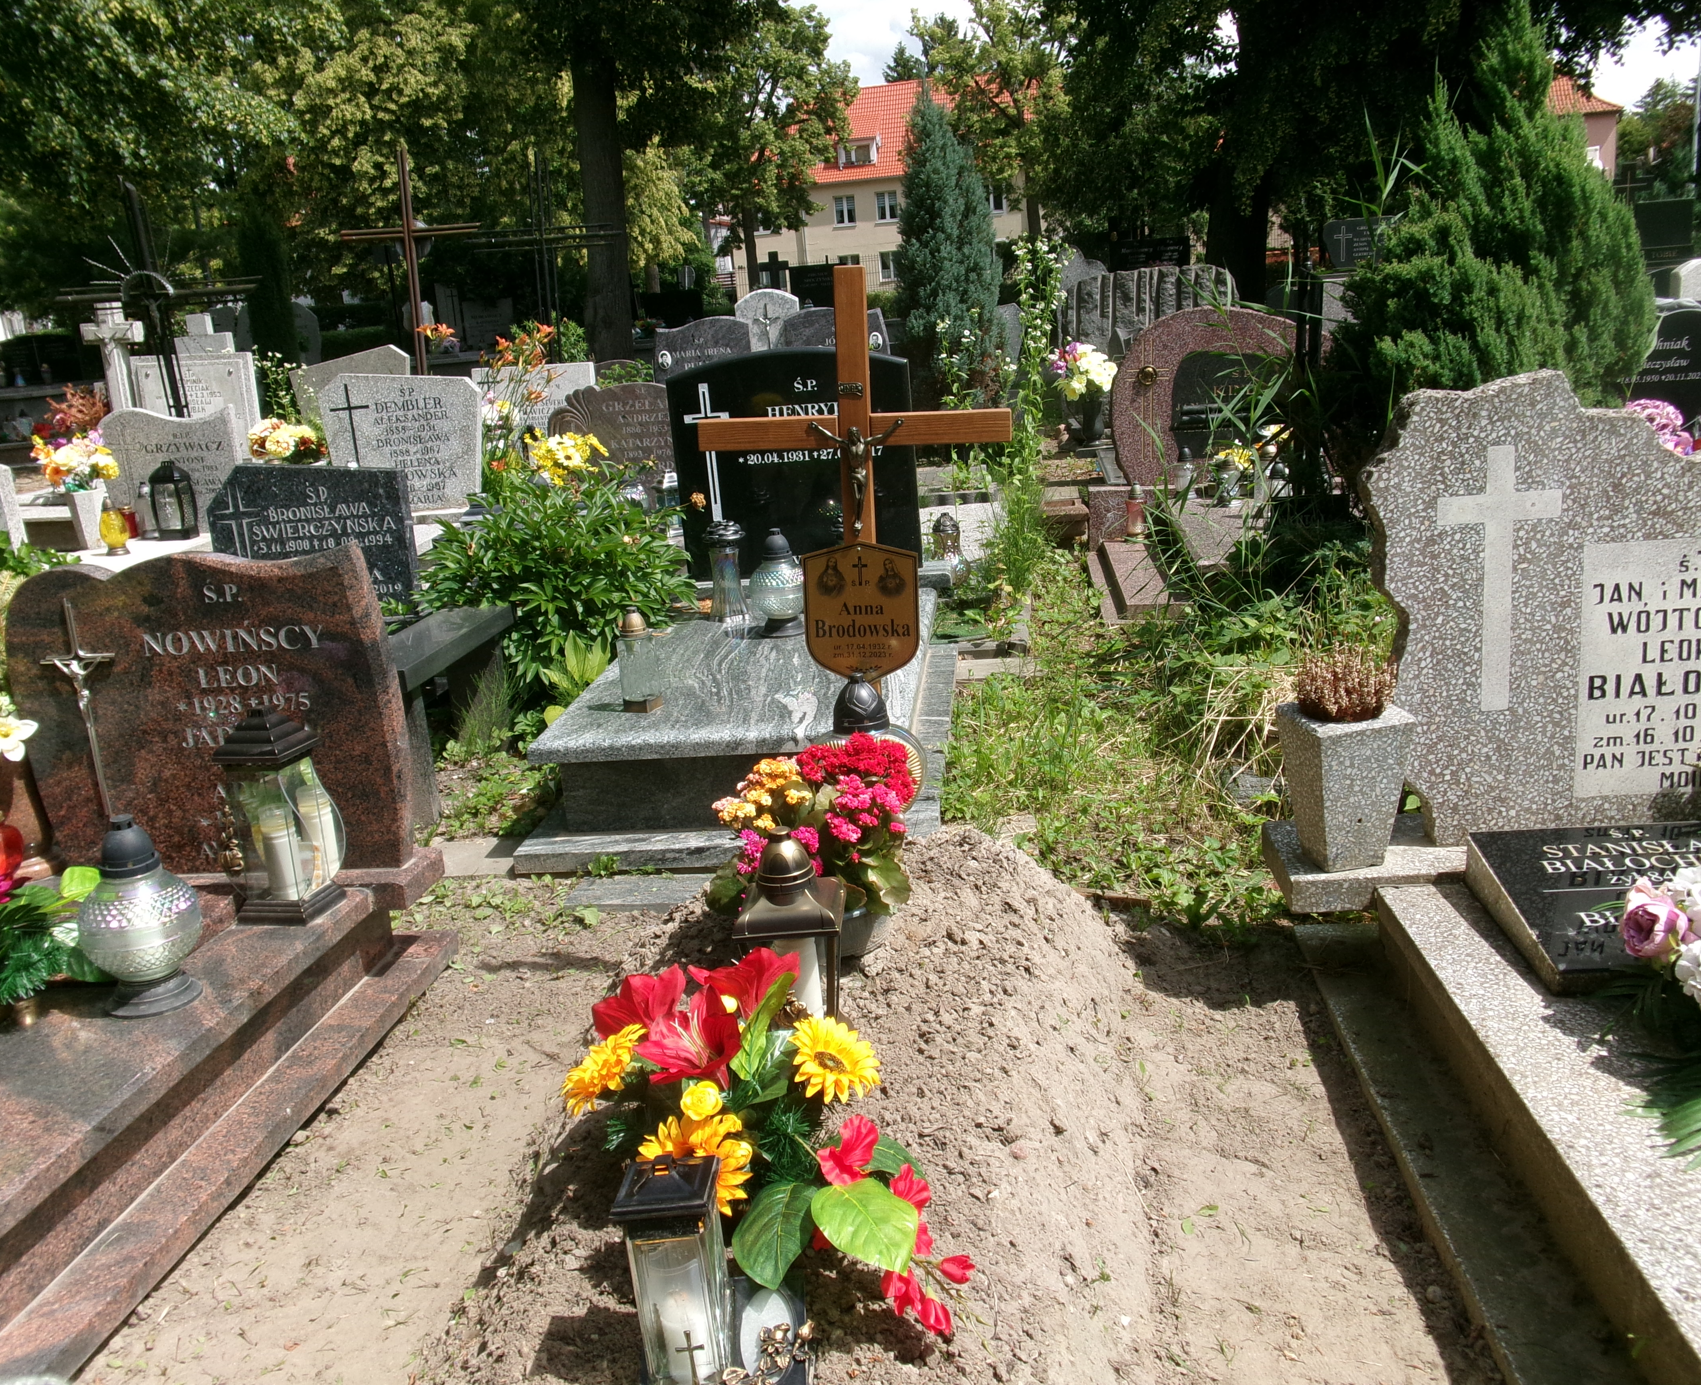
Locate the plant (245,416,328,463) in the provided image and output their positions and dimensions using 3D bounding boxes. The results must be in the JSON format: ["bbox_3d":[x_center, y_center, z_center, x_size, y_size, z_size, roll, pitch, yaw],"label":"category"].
[{"bbox_3d":[-2.829,-1.250,7.500,0.400,0.270,0.340,-3,13,7],"label":"plant"}]

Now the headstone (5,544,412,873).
[{"bbox_3d":[-1.356,0.047,3.139,0.790,0.670,0.090,-3,13,7],"label":"headstone"}]

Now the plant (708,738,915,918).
[{"bbox_3d":[-0.067,0.248,2.630,0.350,0.290,0.320,-3,13,7],"label":"plant"}]

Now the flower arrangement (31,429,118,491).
[{"bbox_3d":[-4.080,-1.217,7.853,0.390,0.300,0.350,-3,14,6],"label":"flower arrangement"}]

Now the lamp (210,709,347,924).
[{"bbox_3d":[-1.124,0.229,2.901,0.190,0.401,0.175,-2,14,10],"label":"lamp"}]

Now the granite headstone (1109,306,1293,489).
[{"bbox_3d":[1.887,-1.481,7.500,1.180,0.900,0.120,-3,13,7],"label":"granite headstone"}]

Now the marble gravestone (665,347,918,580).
[{"bbox_3d":[-0.207,-0.871,5.638,0.903,0.843,0.085,-3,14,6],"label":"marble gravestone"}]

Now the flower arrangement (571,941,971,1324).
[{"bbox_3d":[-0.082,0.496,1.649,0.420,0.270,0.340,-3,14,6],"label":"flower arrangement"}]

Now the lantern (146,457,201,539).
[{"bbox_3d":[-3.630,-1.035,7.974,0.200,0.408,0.200,-3,14,7],"label":"lantern"}]

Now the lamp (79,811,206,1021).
[{"bbox_3d":[-1.210,0.365,2.544,0.207,0.321,0.207,-3,14,6],"label":"lamp"}]

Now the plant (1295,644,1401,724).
[{"bbox_3d":[0.986,-0.016,2.964,0.200,0.155,0.200,-3,13,7],"label":"plant"}]

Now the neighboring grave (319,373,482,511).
[{"bbox_3d":[-2.354,-1.300,7.800,0.820,0.720,0.090,-3,13,7],"label":"neighboring grave"}]

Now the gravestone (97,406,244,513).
[{"bbox_3d":[-3.732,-1.204,8.152,0.720,0.698,0.100,-2,14,8],"label":"gravestone"}]

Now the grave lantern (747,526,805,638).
[{"bbox_3d":[-0.245,-0.376,4.928,0.190,0.330,0.190,-3,14,6],"label":"grave lantern"}]

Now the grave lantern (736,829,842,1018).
[{"bbox_3d":[-0.097,0.372,2.367,0.160,0.340,0.160,-4,13,3],"label":"grave lantern"}]

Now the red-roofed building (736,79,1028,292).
[{"bbox_3d":[2.403,-26.323,79.000,17.000,11.200,10.000,-6,13,-7],"label":"red-roofed building"}]

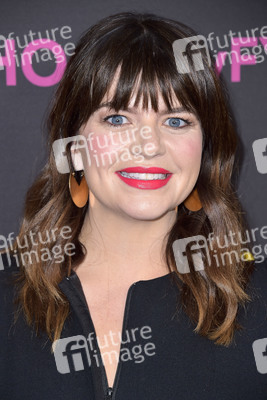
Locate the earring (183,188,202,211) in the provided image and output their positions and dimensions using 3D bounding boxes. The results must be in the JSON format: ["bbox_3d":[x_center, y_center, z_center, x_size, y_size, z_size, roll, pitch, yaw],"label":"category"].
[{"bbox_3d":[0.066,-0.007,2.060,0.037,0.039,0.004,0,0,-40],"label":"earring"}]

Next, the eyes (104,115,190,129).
[{"bbox_3d":[0.013,-0.082,1.985,0.091,0.013,0.020,2,0,-9],"label":"eyes"}]

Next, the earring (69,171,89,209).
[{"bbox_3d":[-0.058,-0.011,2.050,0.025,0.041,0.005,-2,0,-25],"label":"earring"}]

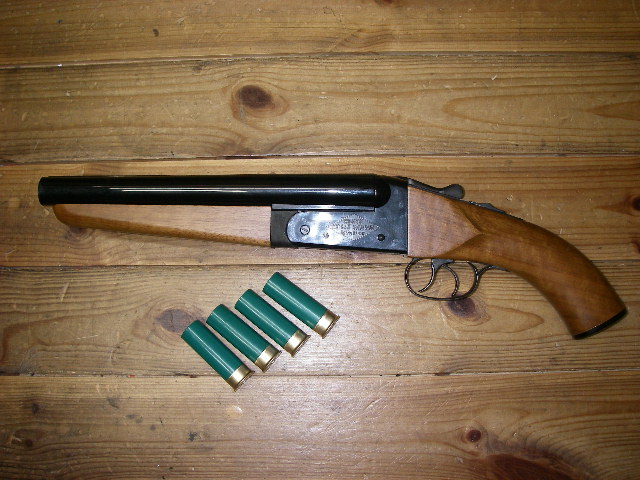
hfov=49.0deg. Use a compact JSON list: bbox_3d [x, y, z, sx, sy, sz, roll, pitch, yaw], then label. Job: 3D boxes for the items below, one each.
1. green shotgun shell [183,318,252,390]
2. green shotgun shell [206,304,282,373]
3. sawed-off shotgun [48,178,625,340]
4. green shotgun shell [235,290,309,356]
[{"bbox_3d":[-0.086,0.095,0.585,0.067,0.022,0.022,42,86,6],"label":"green shotgun shell"},{"bbox_3d":[-0.065,0.081,0.586,0.066,0.022,0.022,38,86,6],"label":"green shotgun shell"},{"bbox_3d":[0.007,0.014,0.592,0.492,0.055,0.136,0,84,2],"label":"sawed-off shotgun"},{"bbox_3d":[-0.041,0.068,0.587,0.066,0.022,0.022,38,86,6],"label":"green shotgun shell"}]

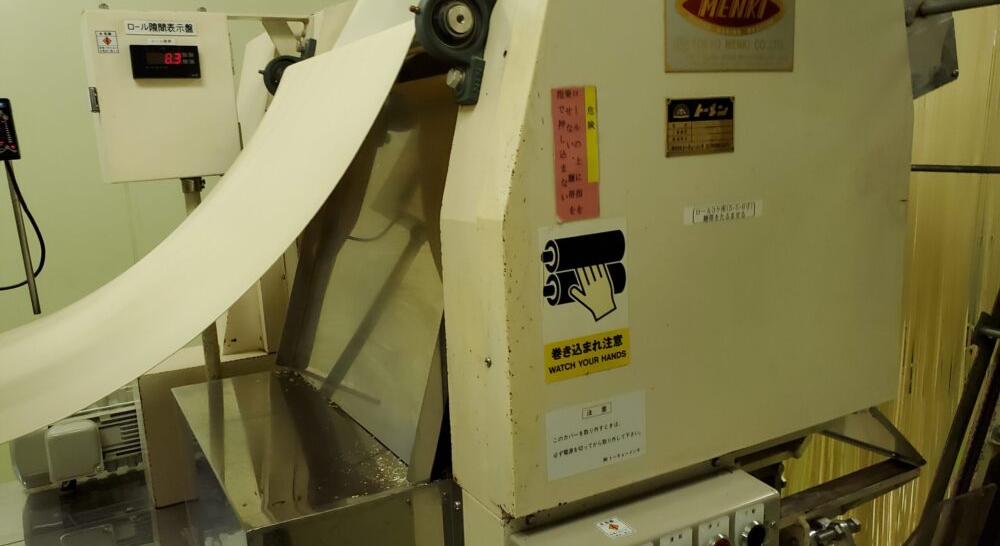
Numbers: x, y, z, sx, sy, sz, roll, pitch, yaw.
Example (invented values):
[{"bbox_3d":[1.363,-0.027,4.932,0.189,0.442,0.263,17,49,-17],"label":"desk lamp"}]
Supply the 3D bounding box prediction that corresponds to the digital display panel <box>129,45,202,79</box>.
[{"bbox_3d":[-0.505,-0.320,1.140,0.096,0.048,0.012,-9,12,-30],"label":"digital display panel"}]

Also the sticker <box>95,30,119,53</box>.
[{"bbox_3d":[-0.576,-0.339,1.103,0.027,0.031,0.002,-9,13,-30],"label":"sticker"}]

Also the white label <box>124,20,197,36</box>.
[{"bbox_3d":[-0.511,-0.370,1.138,0.101,0.020,0.002,-9,13,-30],"label":"white label"}]

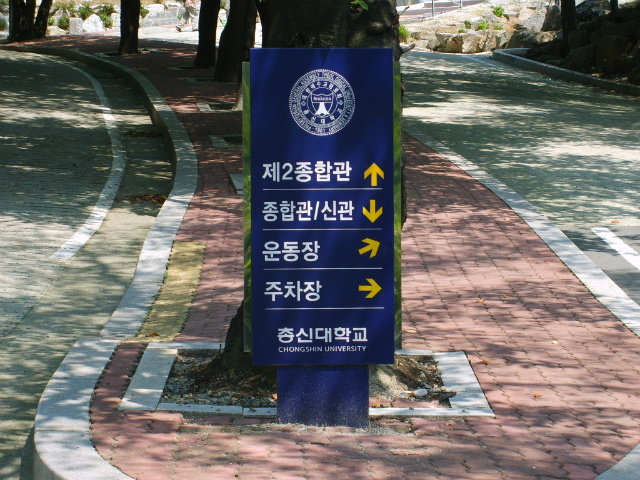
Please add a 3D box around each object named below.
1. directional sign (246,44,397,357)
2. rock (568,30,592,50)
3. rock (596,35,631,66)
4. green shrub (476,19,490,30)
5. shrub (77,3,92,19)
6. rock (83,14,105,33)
[{"bbox_3d":[0.008,-0.128,7.380,0.600,1.200,0.120,-1,7,-2],"label":"directional sign"},{"bbox_3d":[4.495,-3.443,33.500,0.414,0.345,0.400,1,7,8],"label":"rock"},{"bbox_3d":[4.687,-3.018,31.000,0.543,0.527,0.500,1,7,9],"label":"rock"},{"bbox_3d":[3.622,-4.773,43.000,0.310,0.266,0.300,0,7,5],"label":"green shrub"},{"bbox_3d":[-7.218,-7.034,59.500,0.490,0.490,0.460,-1,7,-7],"label":"shrub"},{"bbox_3d":[-6.825,-6.524,58.500,0.663,0.542,0.500,-1,7,-7],"label":"rock"}]

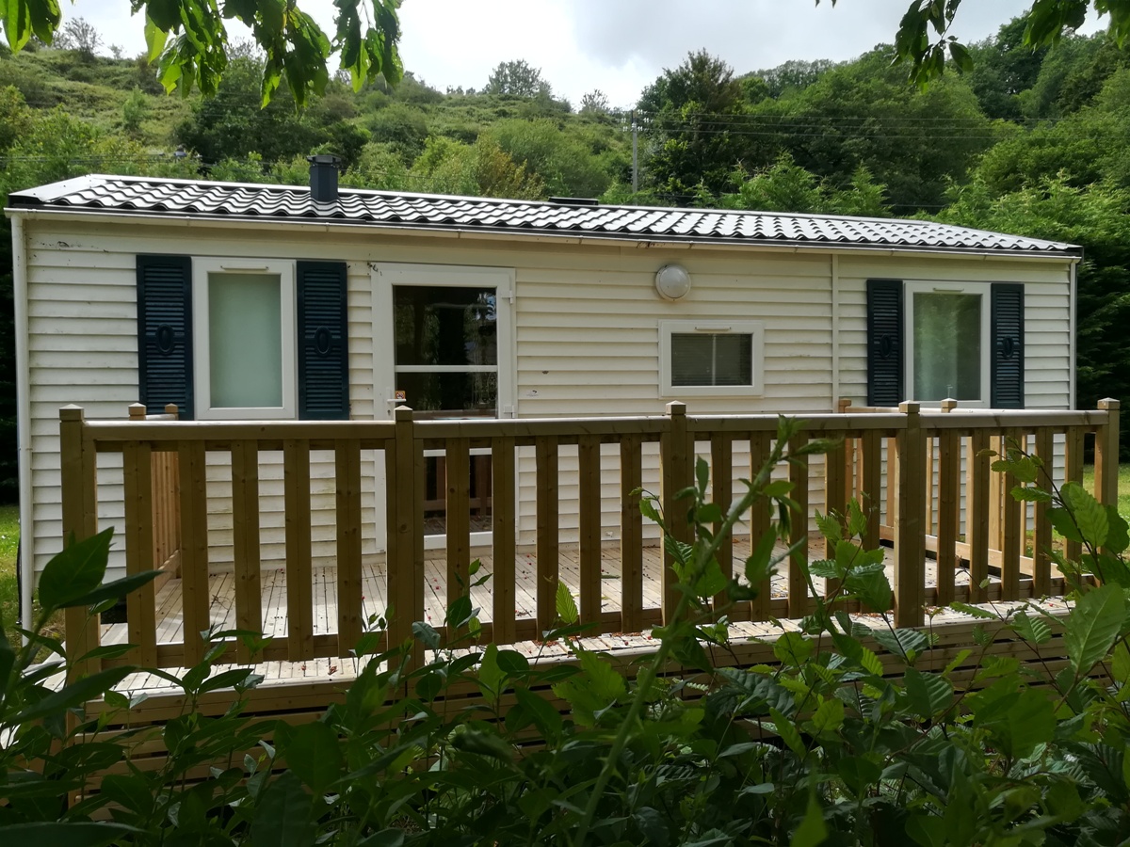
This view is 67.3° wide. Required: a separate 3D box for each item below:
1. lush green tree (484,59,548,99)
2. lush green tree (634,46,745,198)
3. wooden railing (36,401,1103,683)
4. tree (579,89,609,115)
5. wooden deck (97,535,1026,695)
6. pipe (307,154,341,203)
[{"bbox_3d":[-5.714,-40.663,100.000,7.545,4.660,6.790,-1,2,-16],"label":"lush green tree"},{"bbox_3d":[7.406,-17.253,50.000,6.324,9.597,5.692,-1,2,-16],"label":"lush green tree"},{"bbox_3d":[0.230,0.416,4.851,4.938,1.085,2.344,-1,2,-16],"label":"wooden railing"},{"bbox_3d":[3.215,-35.995,95.000,3.373,2.951,3.036,-1,2,-16],"label":"tree"},{"bbox_3d":[0.227,1.037,4.894,4.981,0.160,2.463,-1,2,-16],"label":"wooden deck"},{"bbox_3d":[-1.792,-1.822,6.330,0.244,0.361,0.244,-1,2,-16],"label":"pipe"}]

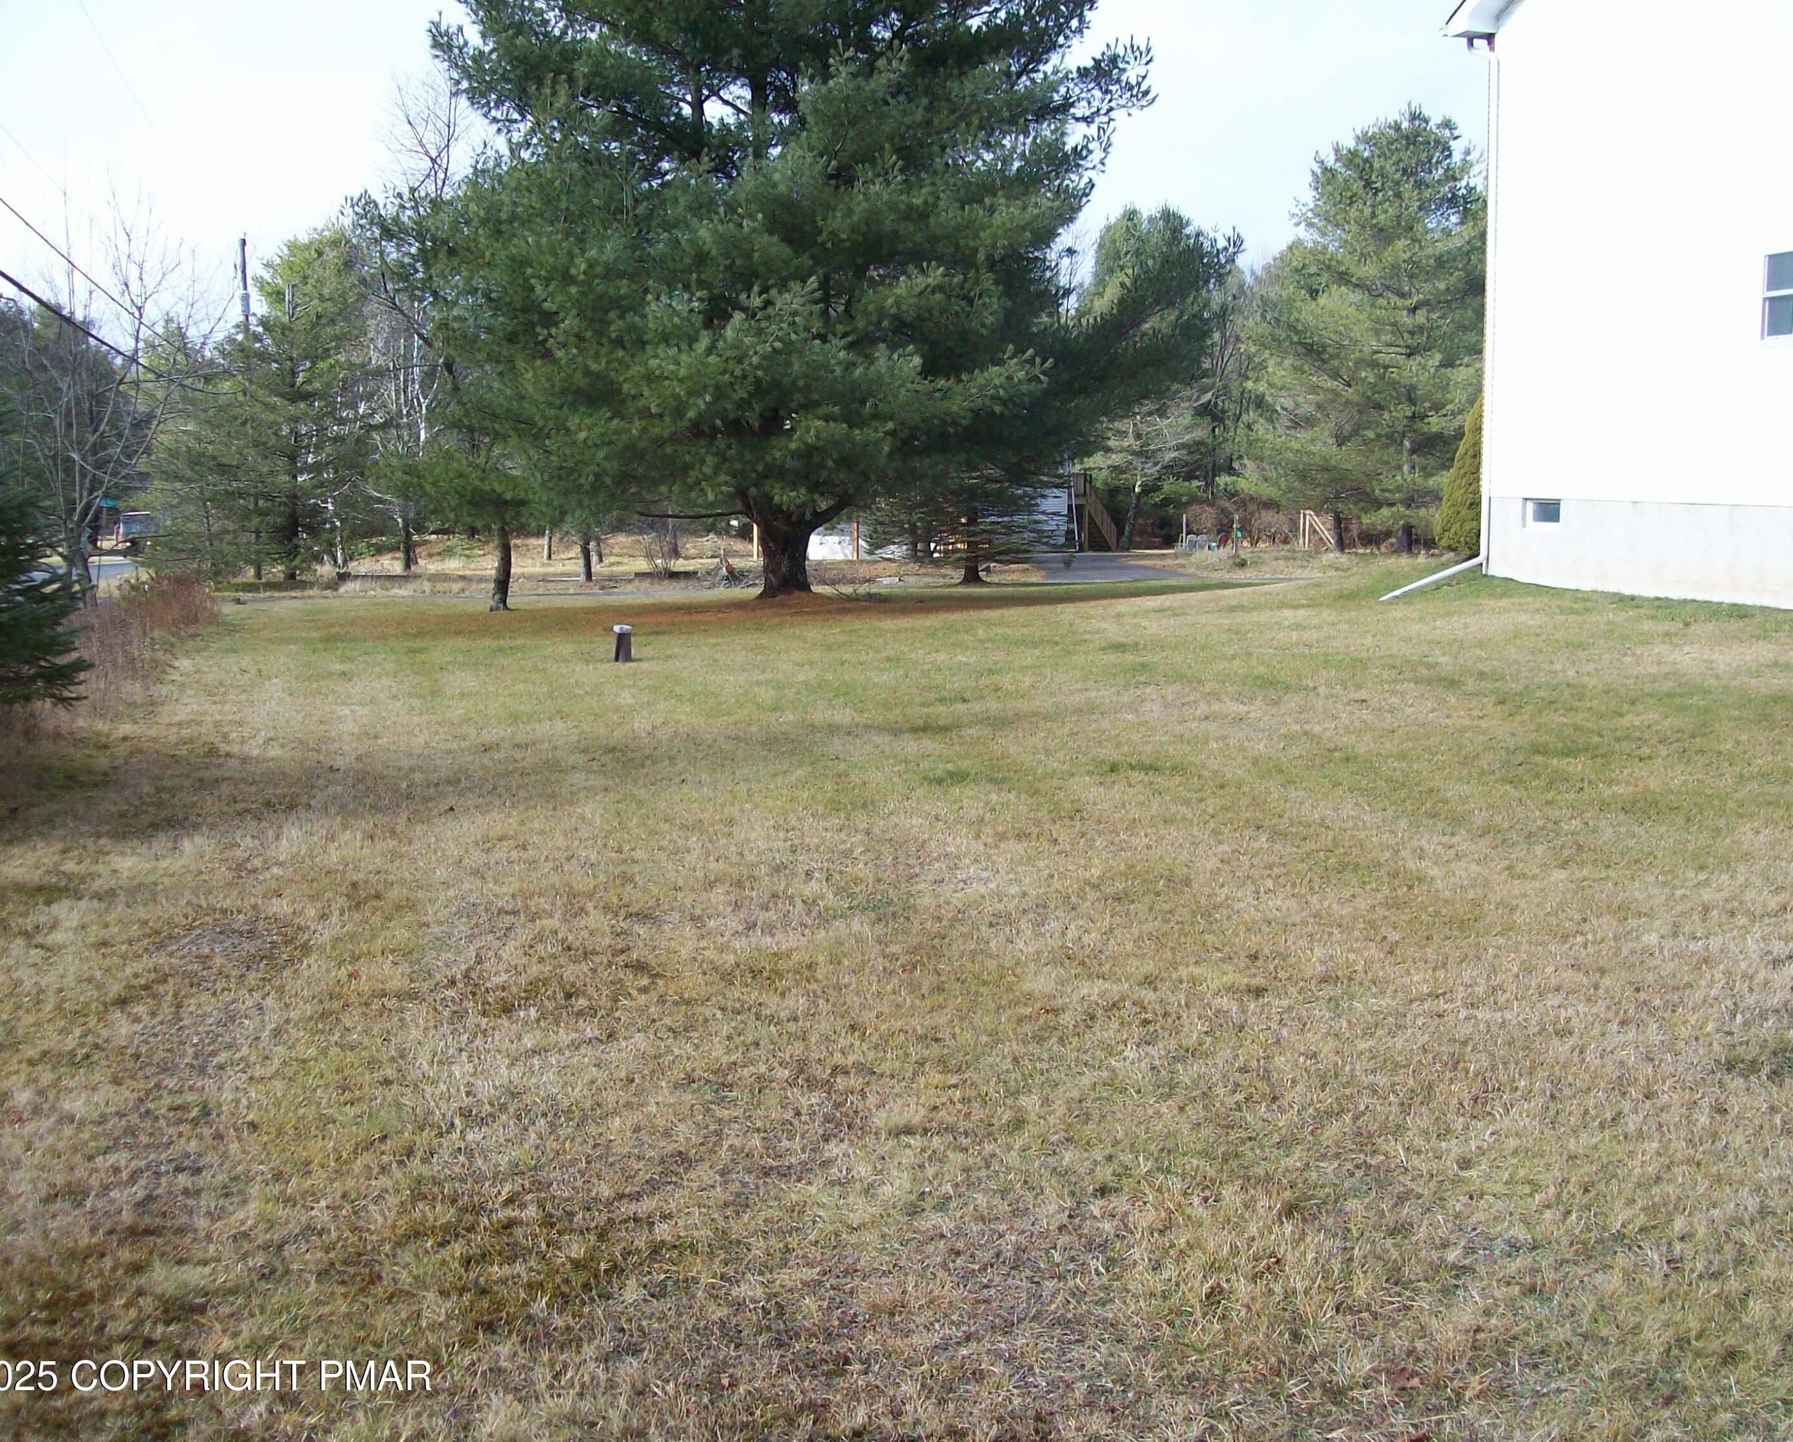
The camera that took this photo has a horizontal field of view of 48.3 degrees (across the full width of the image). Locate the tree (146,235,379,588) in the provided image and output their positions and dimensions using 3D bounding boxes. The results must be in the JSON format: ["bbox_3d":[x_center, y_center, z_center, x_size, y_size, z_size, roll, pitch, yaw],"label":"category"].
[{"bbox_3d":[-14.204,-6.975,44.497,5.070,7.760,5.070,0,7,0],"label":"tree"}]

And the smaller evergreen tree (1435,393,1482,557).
[{"bbox_3d":[8.210,-3.450,27.643,1.420,2.430,1.420,0,7,0],"label":"smaller evergreen tree"}]

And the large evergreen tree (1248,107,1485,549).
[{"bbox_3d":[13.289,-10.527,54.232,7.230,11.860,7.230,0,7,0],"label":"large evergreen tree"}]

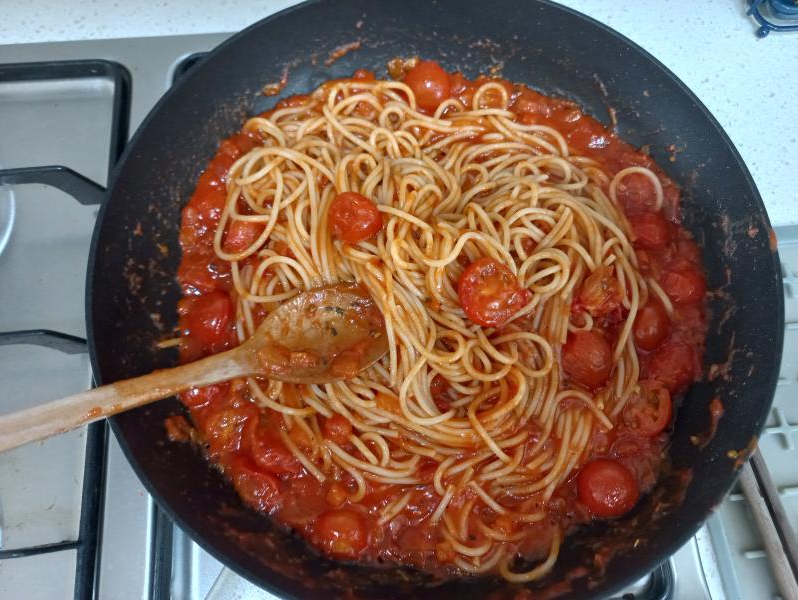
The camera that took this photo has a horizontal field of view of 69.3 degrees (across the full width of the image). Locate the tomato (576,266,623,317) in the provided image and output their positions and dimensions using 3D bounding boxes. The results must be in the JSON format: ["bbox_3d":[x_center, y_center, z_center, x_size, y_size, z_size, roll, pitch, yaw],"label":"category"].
[{"bbox_3d":[0.097,-0.004,0.279,0.023,0.019,0.024,0,71,-1],"label":"tomato"}]

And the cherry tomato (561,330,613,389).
[{"bbox_3d":[0.089,0.028,0.273,0.025,0.023,0.027,0,71,-1],"label":"cherry tomato"}]

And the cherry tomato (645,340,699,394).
[{"bbox_3d":[0.132,0.033,0.279,0.026,0.022,0.026,0,71,-1],"label":"cherry tomato"}]

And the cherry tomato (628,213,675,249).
[{"bbox_3d":[0.131,-0.036,0.301,0.024,0.021,0.022,0,71,-1],"label":"cherry tomato"}]

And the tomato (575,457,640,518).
[{"bbox_3d":[0.093,0.084,0.256,0.027,0.025,0.027,0,71,-1],"label":"tomato"}]

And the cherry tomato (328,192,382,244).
[{"bbox_3d":[-0.022,-0.040,0.283,0.026,0.022,0.025,0,71,-1],"label":"cherry tomato"}]

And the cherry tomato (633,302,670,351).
[{"bbox_3d":[0.123,0.013,0.282,0.020,0.020,0.024,0,71,-1],"label":"cherry tomato"}]

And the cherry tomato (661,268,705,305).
[{"bbox_3d":[0.143,-0.007,0.290,0.023,0.020,0.021,0,71,-1],"label":"cherry tomato"}]

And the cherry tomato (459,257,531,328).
[{"bbox_3d":[0.044,-0.004,0.269,0.033,0.021,0.032,0,71,-1],"label":"cherry tomato"}]

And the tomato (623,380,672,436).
[{"bbox_3d":[0.116,0.051,0.270,0.023,0.018,0.026,0,71,-1],"label":"tomato"}]

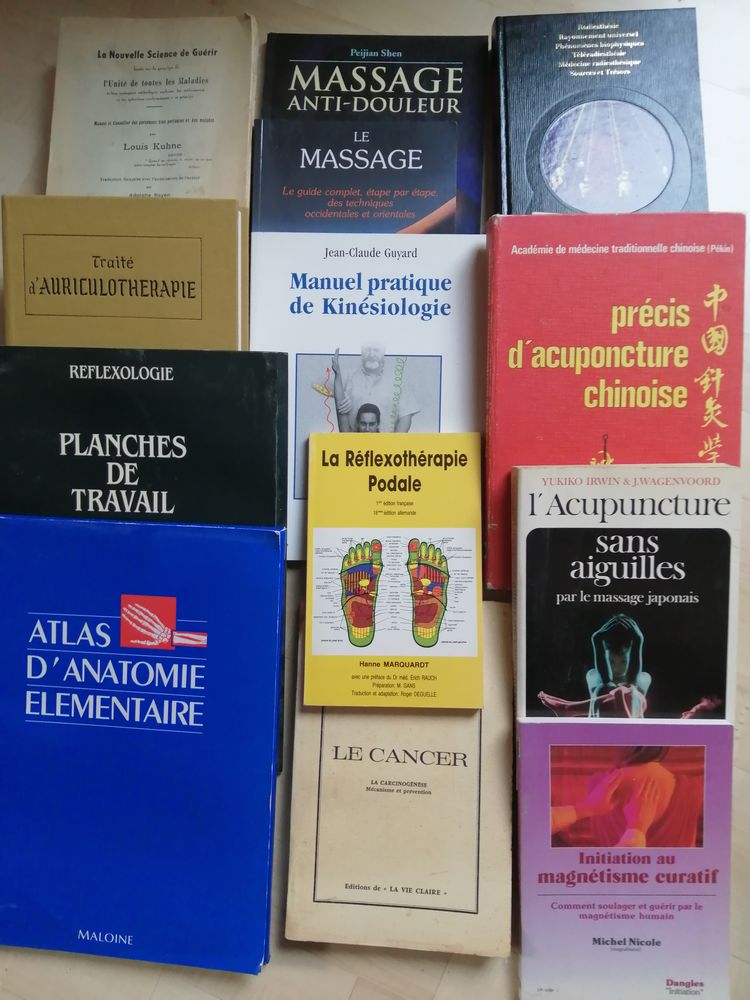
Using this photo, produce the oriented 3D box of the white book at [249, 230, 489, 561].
[{"bbox_3d":[-0.004,-0.069,0.512,0.160,0.014,0.221,1,90,0],"label":"white book"}]

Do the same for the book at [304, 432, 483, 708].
[{"bbox_3d":[0.013,0.044,0.492,0.114,0.012,0.177,0,83,3],"label":"book"}]

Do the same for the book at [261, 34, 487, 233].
[{"bbox_3d":[-0.004,-0.222,0.547,0.163,0.016,0.240,3,83,3],"label":"book"}]

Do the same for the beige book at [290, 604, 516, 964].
[{"bbox_3d":[0.018,0.173,0.491,0.140,0.019,0.212,0,80,7],"label":"beige book"}]

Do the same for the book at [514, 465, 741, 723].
[{"bbox_3d":[0.158,0.084,0.478,0.135,0.020,0.210,0,93,2],"label":"book"}]

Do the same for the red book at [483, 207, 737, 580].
[{"bbox_3d":[0.152,-0.061,0.488,0.158,0.028,0.236,0,93,1],"label":"red book"}]

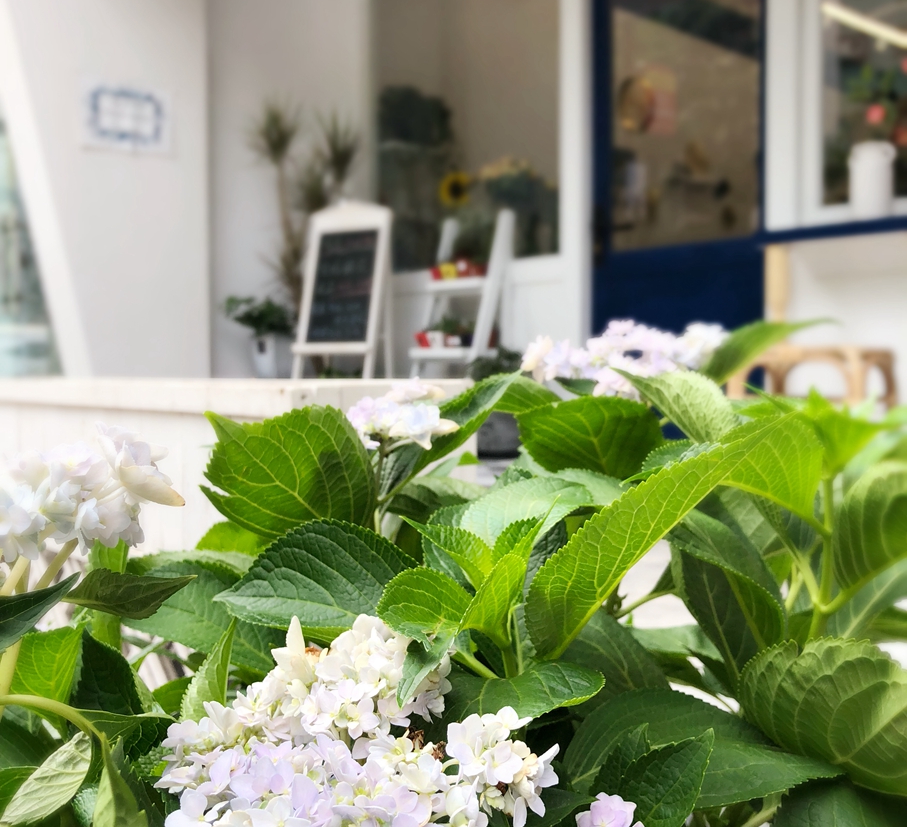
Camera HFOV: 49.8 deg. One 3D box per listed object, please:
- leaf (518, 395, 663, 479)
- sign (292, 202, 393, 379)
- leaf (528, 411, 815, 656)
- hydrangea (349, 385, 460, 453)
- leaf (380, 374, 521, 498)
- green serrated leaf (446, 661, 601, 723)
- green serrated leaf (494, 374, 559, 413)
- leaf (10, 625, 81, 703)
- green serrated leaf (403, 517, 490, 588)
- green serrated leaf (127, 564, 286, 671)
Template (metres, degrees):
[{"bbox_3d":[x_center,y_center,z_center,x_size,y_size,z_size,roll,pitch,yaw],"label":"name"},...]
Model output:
[{"bbox_3d":[0.100,0.017,0.710,0.106,0.062,0.065,0,3,0],"label":"leaf"},{"bbox_3d":[-0.603,-0.618,5.577,0.520,1.130,0.450,1,3,25],"label":"sign"},{"bbox_3d":[0.105,0.062,0.480,0.078,0.165,0.045,35,-18,36],"label":"leaf"},{"bbox_3d":[-0.037,0.004,0.720,0.084,0.050,0.070,0,3,0],"label":"hydrangea"},{"bbox_3d":[-0.002,0.015,0.660,0.125,0.030,0.055,-40,35,-1],"label":"leaf"},{"bbox_3d":[0.033,0.131,0.460,0.076,0.020,0.045,-3,30,6],"label":"green serrated leaf"},{"bbox_3d":[0.046,-0.012,0.620,0.046,0.016,0.034,21,33,-25],"label":"green serrated leaf"},{"bbox_3d":[-0.221,0.137,0.530,0.042,0.046,0.040,0,3,0],"label":"leaf"},{"bbox_3d":[-0.003,0.068,0.475,0.052,0.020,0.030,41,44,12],"label":"green serrated leaf"},{"bbox_3d":[-0.162,0.134,0.640,0.115,0.075,0.075,0,3,0],"label":"green serrated leaf"}]

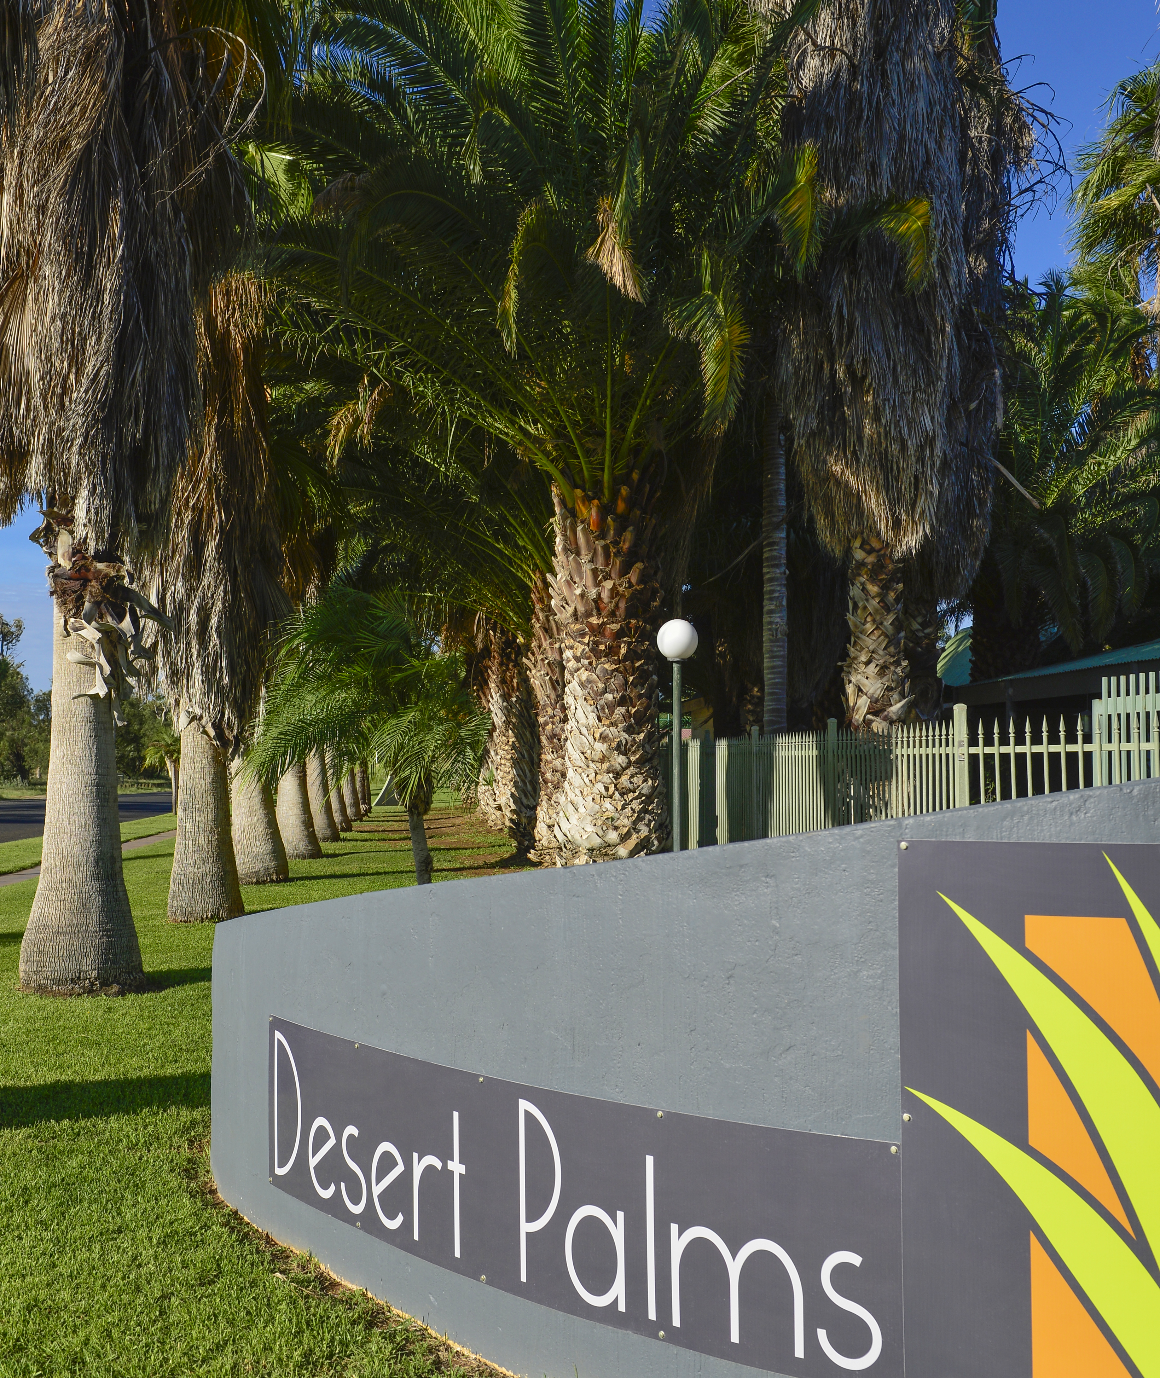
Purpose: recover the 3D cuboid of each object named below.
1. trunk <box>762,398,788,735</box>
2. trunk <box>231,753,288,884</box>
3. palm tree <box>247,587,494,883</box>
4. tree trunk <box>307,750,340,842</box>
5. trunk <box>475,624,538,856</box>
[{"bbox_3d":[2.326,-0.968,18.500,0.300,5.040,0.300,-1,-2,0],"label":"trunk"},{"bbox_3d":[-4.112,1.636,19.900,0.740,1.680,0.720,-1,-2,0],"label":"trunk"},{"bbox_3d":[-2.269,0.587,16.700,2.550,3.360,2.400,-1,-2,0],"label":"palm tree"},{"bbox_3d":[-4.840,2.003,29.200,0.650,1.720,0.650,-1,-2,0],"label":"tree trunk"},{"bbox_3d":[-1.179,0.800,24.600,0.950,3.700,0.850,-1,-2,0],"label":"trunk"}]

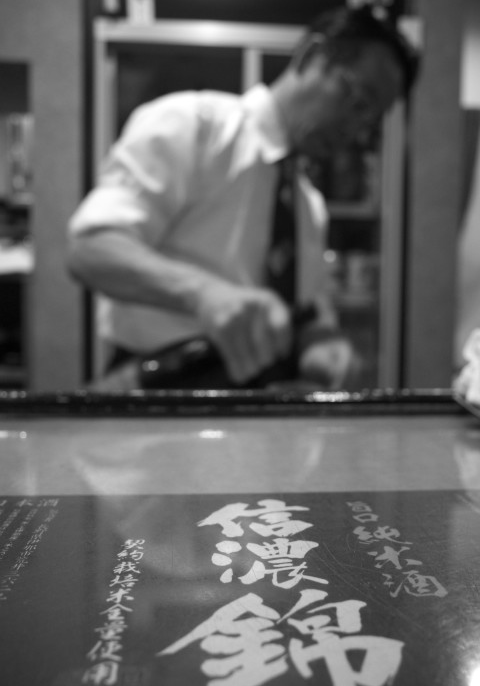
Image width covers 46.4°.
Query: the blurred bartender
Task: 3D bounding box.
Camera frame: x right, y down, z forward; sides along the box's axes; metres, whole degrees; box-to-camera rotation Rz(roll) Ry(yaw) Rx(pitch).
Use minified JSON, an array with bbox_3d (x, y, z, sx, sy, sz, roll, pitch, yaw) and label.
[{"bbox_3d":[0.000,0.200,1.070,0.580,1.530,0.550,-2,3,-38],"label":"blurred bartender"}]

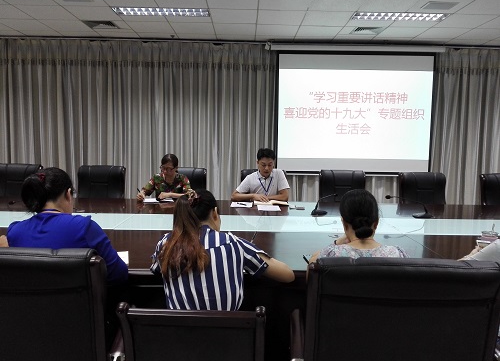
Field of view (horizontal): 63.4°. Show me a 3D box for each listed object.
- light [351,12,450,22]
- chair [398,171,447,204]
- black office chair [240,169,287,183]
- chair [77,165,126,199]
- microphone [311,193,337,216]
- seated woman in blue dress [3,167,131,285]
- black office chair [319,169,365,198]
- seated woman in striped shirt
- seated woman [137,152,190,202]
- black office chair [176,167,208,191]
[{"bbox_3d":[1.902,-2.071,5.082,1.190,0.060,0.300,1,5,-1],"label":"light"},{"bbox_3d":[1.949,0.447,4.339,0.600,1.050,0.640,1,5,-1],"label":"chair"},{"bbox_3d":[0.152,0.417,4.321,0.600,1.050,0.640,1,5,-1],"label":"black office chair"},{"bbox_3d":[-1.672,0.387,4.303,0.600,1.050,0.640,1,5,-1],"label":"chair"},{"bbox_3d":[0.693,0.194,3.605,0.130,0.150,0.486,4,6,32],"label":"microphone"},{"bbox_3d":[-0.766,0.556,1.705,0.520,1.240,0.750,2,6,11],"label":"seated woman in blue dress"},{"bbox_3d":[1.046,0.432,4.330,0.600,1.050,0.640,1,5,-1],"label":"black office chair"},{"bbox_3d":[-0.136,0.602,1.815,0.600,1.150,0.750,2,6,7],"label":"seated woman in striped shirt"},{"bbox_3d":[-0.865,0.336,4.144,0.540,1.210,0.720,1,5,-1],"label":"seated woman"},{"bbox_3d":[-0.749,0.402,4.312,0.600,1.050,0.640,1,5,-1],"label":"black office chair"}]

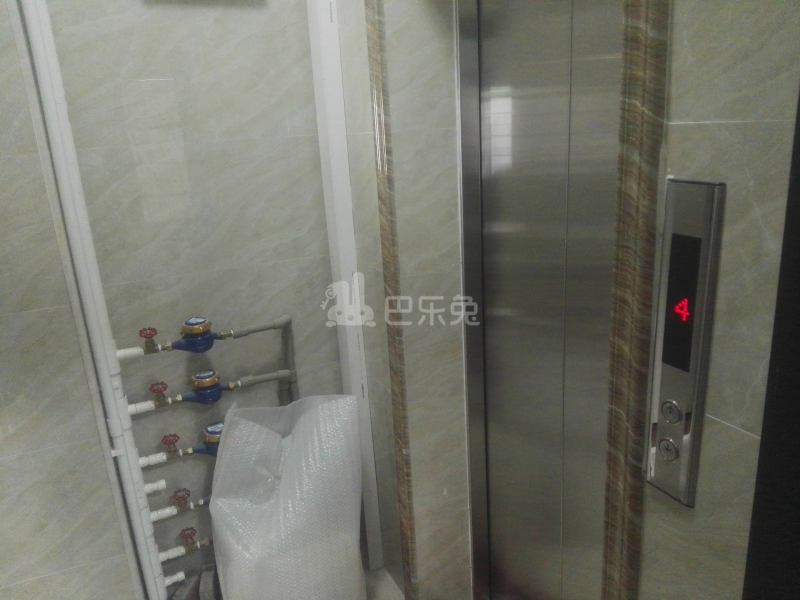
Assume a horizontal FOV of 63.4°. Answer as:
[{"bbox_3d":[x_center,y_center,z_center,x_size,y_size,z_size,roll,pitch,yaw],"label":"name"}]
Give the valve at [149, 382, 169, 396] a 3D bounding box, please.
[{"bbox_3d":[-0.733,0.272,1.964,0.053,0.030,0.053,-10,18,-23],"label":"valve"}]

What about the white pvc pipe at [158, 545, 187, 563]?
[{"bbox_3d":[-0.704,0.785,2.002,0.080,0.029,0.029,-11,18,-25],"label":"white pvc pipe"}]

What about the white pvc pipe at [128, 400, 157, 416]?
[{"bbox_3d":[-0.740,0.311,1.860,0.073,0.030,0.030,-11,18,-25],"label":"white pvc pipe"}]

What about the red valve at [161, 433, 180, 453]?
[{"bbox_3d":[-0.715,0.444,2.017,0.053,0.040,0.053,-10,18,-23],"label":"red valve"}]

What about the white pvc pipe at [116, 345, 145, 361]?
[{"bbox_3d":[-0.753,0.149,1.811,0.072,0.031,0.031,-11,18,-25],"label":"white pvc pipe"}]

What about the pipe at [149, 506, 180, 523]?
[{"bbox_3d":[-0.750,0.680,2.062,0.082,0.028,0.028,-10,18,-23],"label":"pipe"}]

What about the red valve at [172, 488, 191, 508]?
[{"bbox_3d":[-0.701,0.636,2.075,0.053,0.040,0.053,-10,18,-23],"label":"red valve"}]

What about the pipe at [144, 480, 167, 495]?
[{"bbox_3d":[-0.729,0.554,1.929,0.060,0.028,0.028,-11,18,-25],"label":"pipe"}]

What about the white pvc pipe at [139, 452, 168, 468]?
[{"bbox_3d":[-0.727,0.469,1.908,0.078,0.030,0.030,-11,18,-25],"label":"white pvc pipe"}]

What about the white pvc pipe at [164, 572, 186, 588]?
[{"bbox_3d":[-0.740,0.919,2.129,0.064,0.027,0.027,-10,18,-23],"label":"white pvc pipe"}]

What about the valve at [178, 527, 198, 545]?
[{"bbox_3d":[-0.691,0.769,2.114,0.053,0.037,0.053,-10,18,-23],"label":"valve"}]

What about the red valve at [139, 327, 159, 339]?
[{"bbox_3d":[-0.708,0.092,1.821,0.050,0.017,0.050,-11,18,-25],"label":"red valve"}]

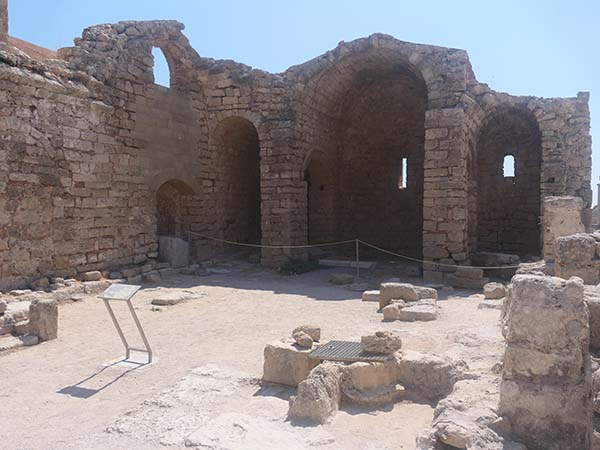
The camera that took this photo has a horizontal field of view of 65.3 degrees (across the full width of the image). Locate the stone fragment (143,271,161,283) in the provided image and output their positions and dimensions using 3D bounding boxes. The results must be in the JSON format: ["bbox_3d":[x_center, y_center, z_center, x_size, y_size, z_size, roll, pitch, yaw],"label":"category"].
[{"bbox_3d":[-3.551,1.229,11.192,0.259,0.222,0.324,3,4,45],"label":"stone fragment"}]

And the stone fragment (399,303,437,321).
[{"bbox_3d":[1.837,1.365,7.338,0.520,0.155,0.400,0,2,9],"label":"stone fragment"}]

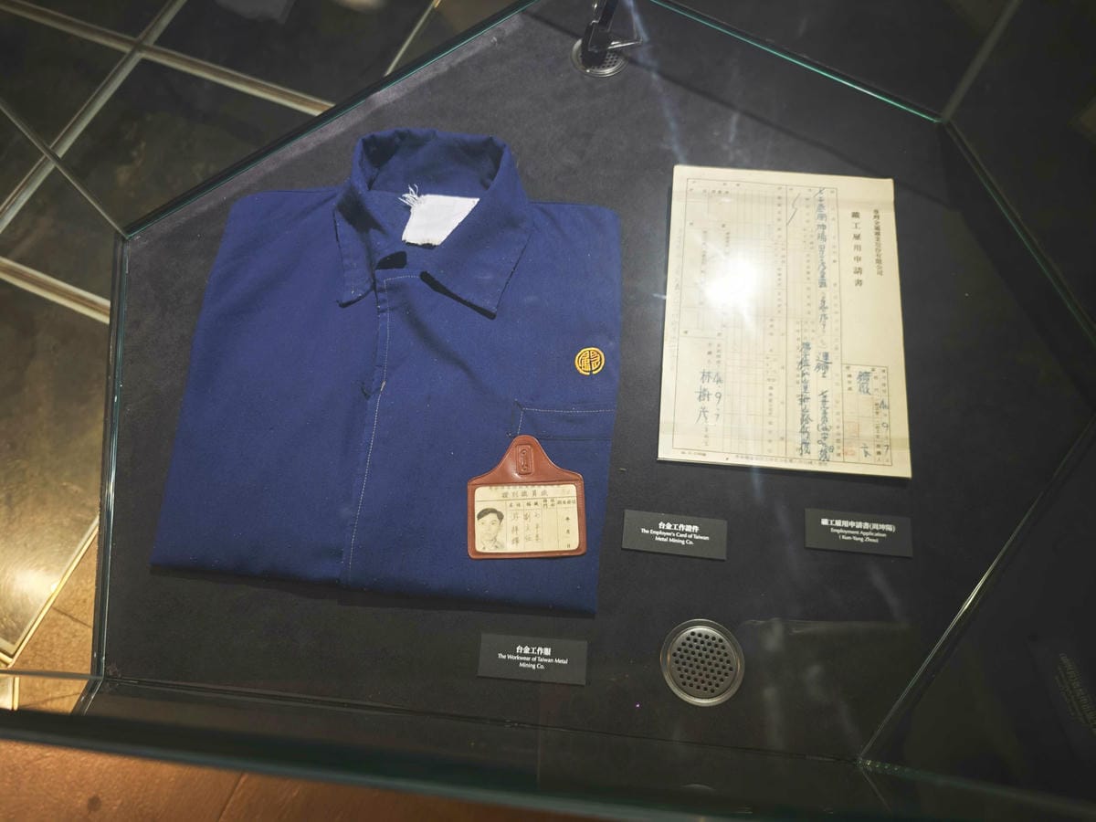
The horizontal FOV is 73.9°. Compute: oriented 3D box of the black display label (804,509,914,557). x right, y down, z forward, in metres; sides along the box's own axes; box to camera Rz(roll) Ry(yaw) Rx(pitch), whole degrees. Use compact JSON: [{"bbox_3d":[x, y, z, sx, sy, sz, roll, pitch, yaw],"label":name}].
[{"bbox_3d":[0.261,0.102,0.611,0.087,0.004,0.033,4,69,4],"label":"black display label"}]

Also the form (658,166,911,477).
[{"bbox_3d":[0.222,-0.096,0.687,0.217,0.004,0.313,5,69,4],"label":"form"}]

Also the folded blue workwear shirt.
[{"bbox_3d":[-0.134,-0.059,0.661,0.385,0.055,0.441,3,69,4],"label":"folded blue workwear shirt"}]

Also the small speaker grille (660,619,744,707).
[{"bbox_3d":[0.123,0.201,0.577,0.066,0.008,0.066,5,69,4],"label":"small speaker grille"}]

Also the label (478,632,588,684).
[{"bbox_3d":[-0.012,0.199,0.584,0.087,0.004,0.033,3,69,3],"label":"label"}]

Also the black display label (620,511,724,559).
[{"bbox_3d":[0.108,0.105,0.616,0.087,0.004,0.033,5,69,4],"label":"black display label"}]

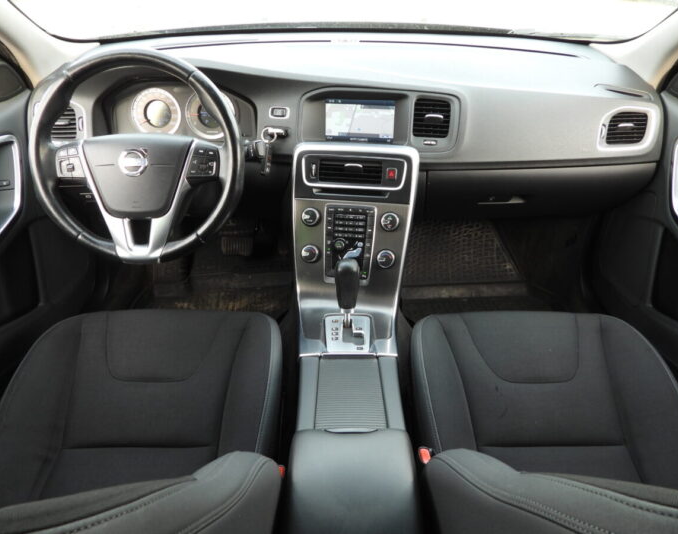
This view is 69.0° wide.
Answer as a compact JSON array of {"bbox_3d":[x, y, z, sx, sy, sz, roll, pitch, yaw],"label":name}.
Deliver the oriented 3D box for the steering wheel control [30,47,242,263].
[{"bbox_3d":[-0.361,-0.195,0.905,0.378,0.378,0.095,-1,9,-2],"label":"steering wheel control"}]

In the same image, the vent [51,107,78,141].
[{"bbox_3d":[-0.622,-0.323,1.107,0.080,0.080,0.040,0,22,0],"label":"vent"}]

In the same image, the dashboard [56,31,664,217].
[{"bbox_3d":[0.020,-0.378,1.291,1.420,0.380,0.540,0,29,0],"label":"dashboard"}]

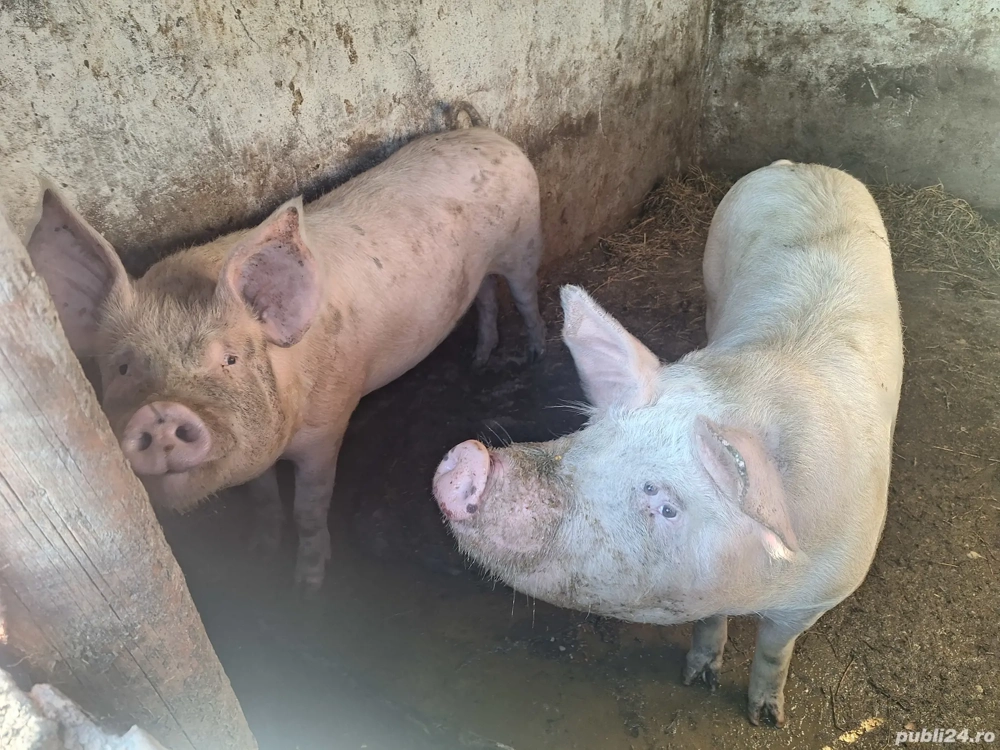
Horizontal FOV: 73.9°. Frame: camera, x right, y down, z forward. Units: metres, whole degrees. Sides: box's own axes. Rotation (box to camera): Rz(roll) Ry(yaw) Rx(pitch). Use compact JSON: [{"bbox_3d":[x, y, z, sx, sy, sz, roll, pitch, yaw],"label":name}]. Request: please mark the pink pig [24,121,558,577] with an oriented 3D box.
[{"bbox_3d":[-0.269,-0.093,1.419,0.409,0.723,1.185,19,41,30],"label":"pink pig"}]

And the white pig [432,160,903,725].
[{"bbox_3d":[0.393,0.015,1.200,0.535,0.703,1.185,10,38,20],"label":"white pig"}]

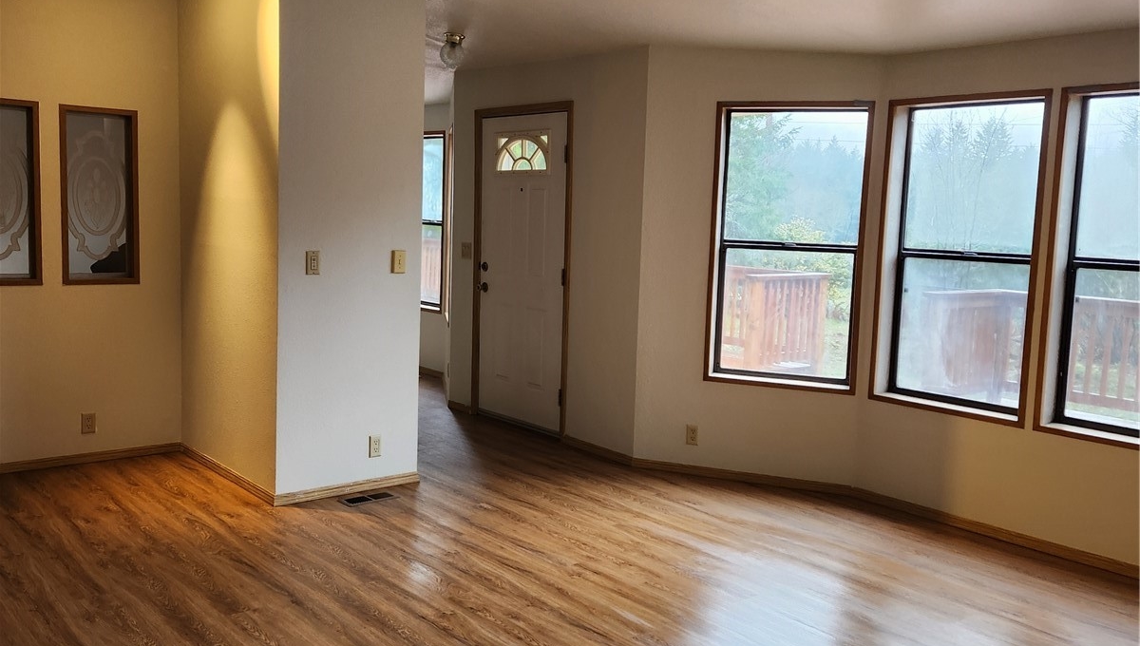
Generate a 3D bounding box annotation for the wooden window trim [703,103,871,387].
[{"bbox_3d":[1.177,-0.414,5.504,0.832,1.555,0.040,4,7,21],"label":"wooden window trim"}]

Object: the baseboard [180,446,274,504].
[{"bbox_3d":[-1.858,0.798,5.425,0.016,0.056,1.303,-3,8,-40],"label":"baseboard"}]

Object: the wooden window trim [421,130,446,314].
[{"bbox_3d":[-1.306,-0.879,8.894,0.080,1.490,0.770,-3,8,-40],"label":"wooden window trim"}]

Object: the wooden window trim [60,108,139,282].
[{"bbox_3d":[-2.573,-0.689,5.524,0.394,0.955,0.100,-3,8,-40],"label":"wooden window trim"}]

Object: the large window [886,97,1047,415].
[{"bbox_3d":[1.958,-0.326,5.011,0.090,1.490,0.770,-3,8,-40],"label":"large window"}]

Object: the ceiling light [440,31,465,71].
[{"bbox_3d":[-0.713,-1.641,6.114,0.142,0.202,0.142,8,1,0],"label":"ceiling light"}]

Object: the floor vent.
[{"bbox_3d":[-1.011,0.889,5.093,0.285,0.010,0.128,-3,8,-40],"label":"floor vent"}]

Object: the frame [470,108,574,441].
[{"bbox_3d":[-0.318,-0.368,6.755,0.060,2.070,0.950,-3,8,-40],"label":"frame"}]

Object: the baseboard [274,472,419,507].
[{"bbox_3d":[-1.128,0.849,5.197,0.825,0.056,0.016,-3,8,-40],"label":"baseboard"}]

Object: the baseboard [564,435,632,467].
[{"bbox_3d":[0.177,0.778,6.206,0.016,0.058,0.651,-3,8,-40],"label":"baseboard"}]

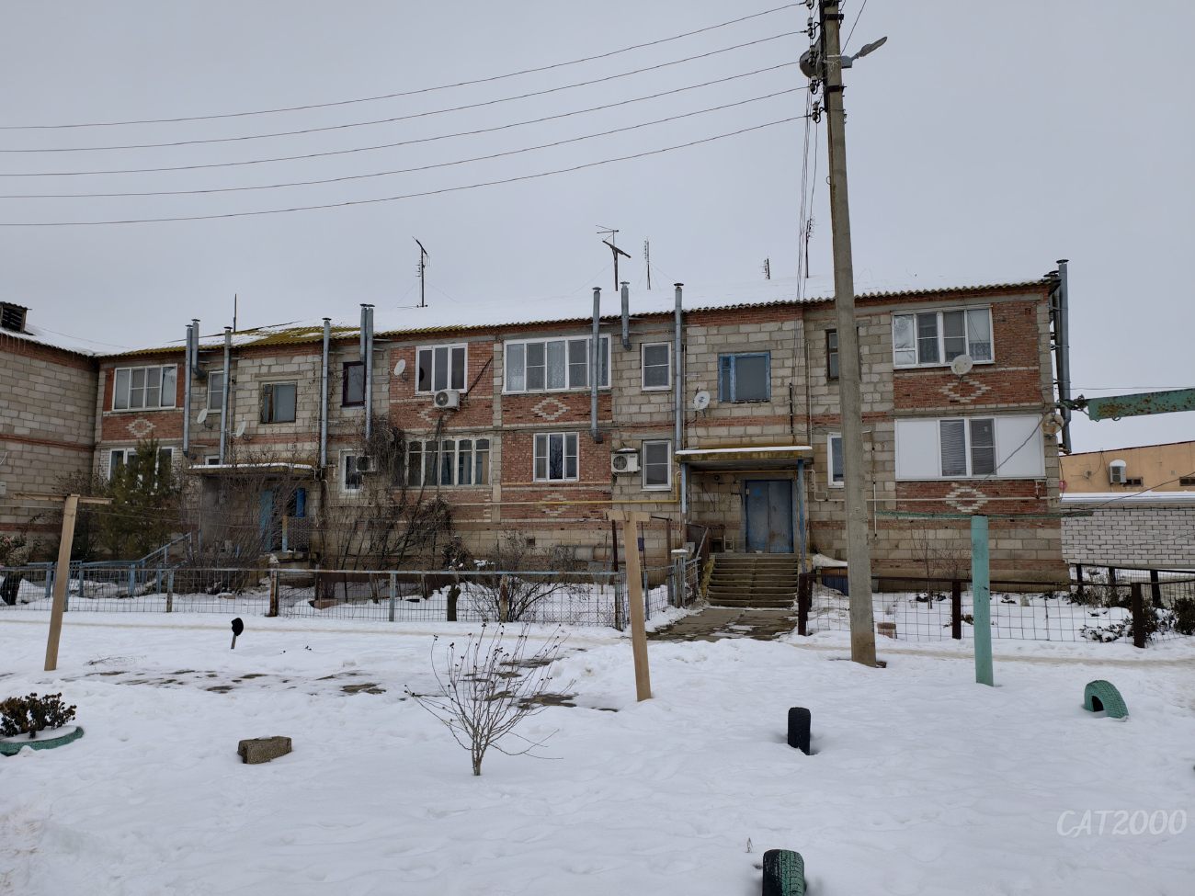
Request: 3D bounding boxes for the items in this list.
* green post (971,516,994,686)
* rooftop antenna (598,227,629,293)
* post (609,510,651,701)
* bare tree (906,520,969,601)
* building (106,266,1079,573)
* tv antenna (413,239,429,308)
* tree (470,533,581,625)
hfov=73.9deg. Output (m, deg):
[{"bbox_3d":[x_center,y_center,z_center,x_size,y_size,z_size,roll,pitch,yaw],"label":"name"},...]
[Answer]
[{"bbox_3d":[4.015,1.583,8.269,0.160,1.750,0.160,-3,-7,25],"label":"green post"},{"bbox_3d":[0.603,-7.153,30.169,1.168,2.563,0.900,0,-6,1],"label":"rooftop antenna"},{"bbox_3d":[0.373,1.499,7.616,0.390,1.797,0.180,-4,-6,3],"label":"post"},{"bbox_3d":[7.252,2.430,16.967,1.231,1.761,1.100,-3,-7,22],"label":"bare tree"},{"bbox_3d":[-1.646,-0.586,29.897,31.000,10.500,12.400,-2,-6,15],"label":"building"},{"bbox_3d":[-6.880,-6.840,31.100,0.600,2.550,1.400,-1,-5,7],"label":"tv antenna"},{"bbox_3d":[-1.313,2.370,14.692,2.082,1.674,1.600,0,-6,-6],"label":"tree"}]

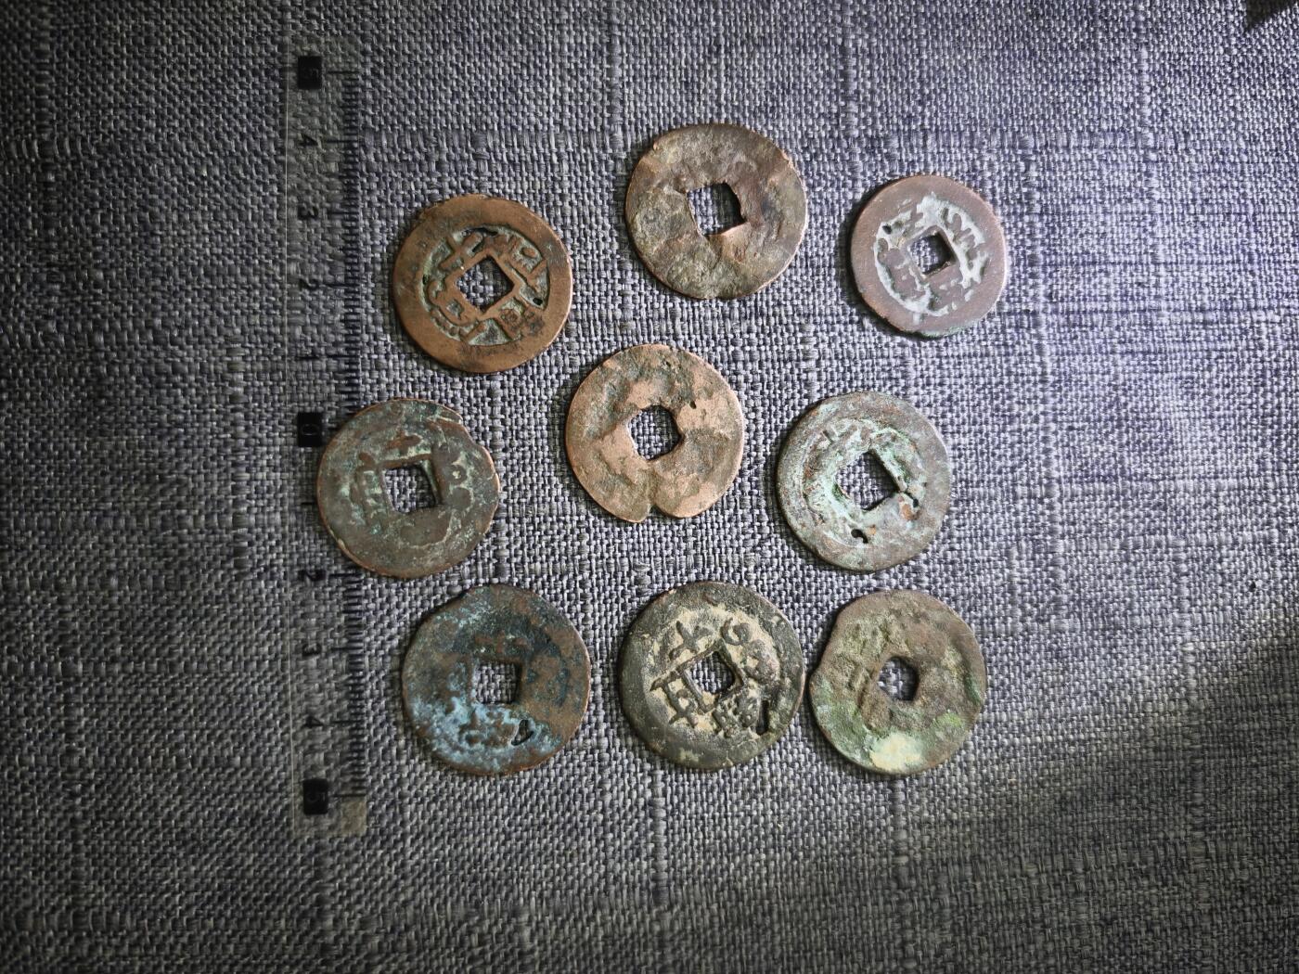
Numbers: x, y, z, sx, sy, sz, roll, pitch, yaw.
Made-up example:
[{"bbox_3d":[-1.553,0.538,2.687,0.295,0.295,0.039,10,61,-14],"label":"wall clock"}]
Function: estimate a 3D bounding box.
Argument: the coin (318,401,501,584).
[{"bbox_3d":[-0.033,0.000,0.119,0.025,0.002,0.025,0,88,-7],"label":"coin"}]

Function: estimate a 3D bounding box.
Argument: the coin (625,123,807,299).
[{"bbox_3d":[0.010,-0.040,0.125,0.026,0.002,0.026,0,88,-7],"label":"coin"}]

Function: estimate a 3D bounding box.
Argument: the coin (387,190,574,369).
[{"bbox_3d":[-0.023,-0.029,0.121,0.025,0.002,0.025,0,88,-7],"label":"coin"}]

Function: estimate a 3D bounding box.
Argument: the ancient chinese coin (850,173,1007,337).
[{"bbox_3d":[0.042,-0.035,0.129,0.025,0.002,0.025,0,88,-7],"label":"ancient chinese coin"}]

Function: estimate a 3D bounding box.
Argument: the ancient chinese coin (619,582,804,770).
[{"bbox_3d":[0.009,0.027,0.123,0.027,0.002,0.027,0,88,-7],"label":"ancient chinese coin"}]

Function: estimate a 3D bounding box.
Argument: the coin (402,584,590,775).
[{"bbox_3d":[-0.021,0.027,0.119,0.026,0.002,0.026,0,88,-7],"label":"coin"}]

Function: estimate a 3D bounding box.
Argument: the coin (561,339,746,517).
[{"bbox_3d":[0.001,-0.008,0.123,0.026,0.002,0.026,0,88,-7],"label":"coin"}]

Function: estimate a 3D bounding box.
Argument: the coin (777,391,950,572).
[{"bbox_3d":[0.032,-0.001,0.126,0.027,0.002,0.027,0,88,-7],"label":"coin"}]

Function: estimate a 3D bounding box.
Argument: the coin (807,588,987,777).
[{"bbox_3d":[0.036,0.029,0.126,0.027,0.002,0.027,0,88,-7],"label":"coin"}]

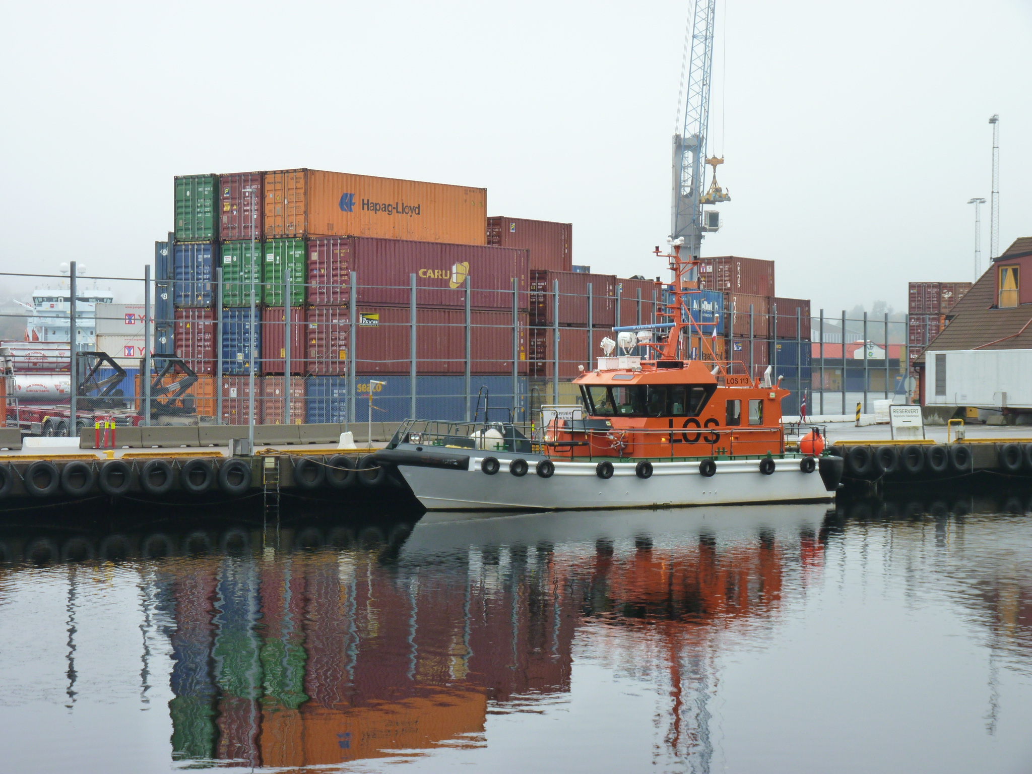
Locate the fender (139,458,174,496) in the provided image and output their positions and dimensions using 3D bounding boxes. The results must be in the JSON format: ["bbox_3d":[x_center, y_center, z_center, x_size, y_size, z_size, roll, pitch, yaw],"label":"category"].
[{"bbox_3d":[-12.042,3.029,72.000,1.170,1.170,0.320,0,1,-29],"label":"fender"}]

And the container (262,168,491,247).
[{"bbox_3d":[-6.079,-7.801,95.992,2.438,2.896,12.192,1,1,38],"label":"container"}]

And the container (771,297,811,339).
[{"bbox_3d":[16.368,-4.312,136.606,2.438,2.591,6.058,1,1,31],"label":"container"}]

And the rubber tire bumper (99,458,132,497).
[{"bbox_3d":[-11.856,2.699,63.591,1.060,1.060,0.320,0,0,-30],"label":"rubber tire bumper"}]

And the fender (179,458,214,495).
[{"bbox_3d":[-10.805,3.045,72.700,1.170,1.170,0.320,0,1,-29],"label":"fender"}]

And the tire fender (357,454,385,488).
[{"bbox_3d":[-5.029,2.922,74.804,1.140,1.140,0.320,0,0,-30],"label":"tire fender"}]

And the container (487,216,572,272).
[{"bbox_3d":[0.085,-6.722,103.872,2.438,2.591,6.058,0,0,34],"label":"container"}]

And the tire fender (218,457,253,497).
[{"bbox_3d":[-9.448,3.023,72.178,1.140,1.140,0.320,0,0,-30],"label":"tire fender"}]

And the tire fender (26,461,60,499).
[{"bbox_3d":[-15.176,2.958,68.774,1.140,1.140,0.320,0,0,-30],"label":"tire fender"}]

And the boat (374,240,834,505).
[{"bbox_3d":[2.779,-0.378,69.329,16.232,8.894,4.800,0,0,-30],"label":"boat"}]

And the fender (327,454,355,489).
[{"bbox_3d":[-6.061,2.926,74.191,1.140,1.140,0.320,0,0,-30],"label":"fender"}]

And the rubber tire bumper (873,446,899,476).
[{"bbox_3d":[13.468,2.701,78.237,1.060,1.060,0.320,0,0,-30],"label":"rubber tire bumper"}]

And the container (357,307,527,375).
[{"bbox_3d":[-4.106,-1.912,94.124,2.438,2.896,12.192,0,1,37],"label":"container"}]

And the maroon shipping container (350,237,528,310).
[{"bbox_3d":[-4.071,-4.860,94.630,2.438,2.896,12.192,1,1,38],"label":"maroon shipping container"}]

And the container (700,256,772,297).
[{"bbox_3d":[13.911,-6.736,135.271,2.438,2.591,6.058,0,0,32],"label":"container"}]

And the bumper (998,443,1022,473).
[{"bbox_3d":[18.729,2.687,81.280,1.060,1.060,0.320,0,0,-30],"label":"bumper"}]

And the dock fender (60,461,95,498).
[{"bbox_3d":[-14.162,2.984,69.377,1.140,1.140,0.320,0,0,-30],"label":"dock fender"}]

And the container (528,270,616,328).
[{"bbox_3d":[2.198,-4.171,103.420,2.438,2.591,6.058,1,1,35],"label":"container"}]

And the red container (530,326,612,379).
[{"bbox_3d":[2.167,-1.563,103.450,2.438,2.591,6.058,1,1,35],"label":"red container"}]

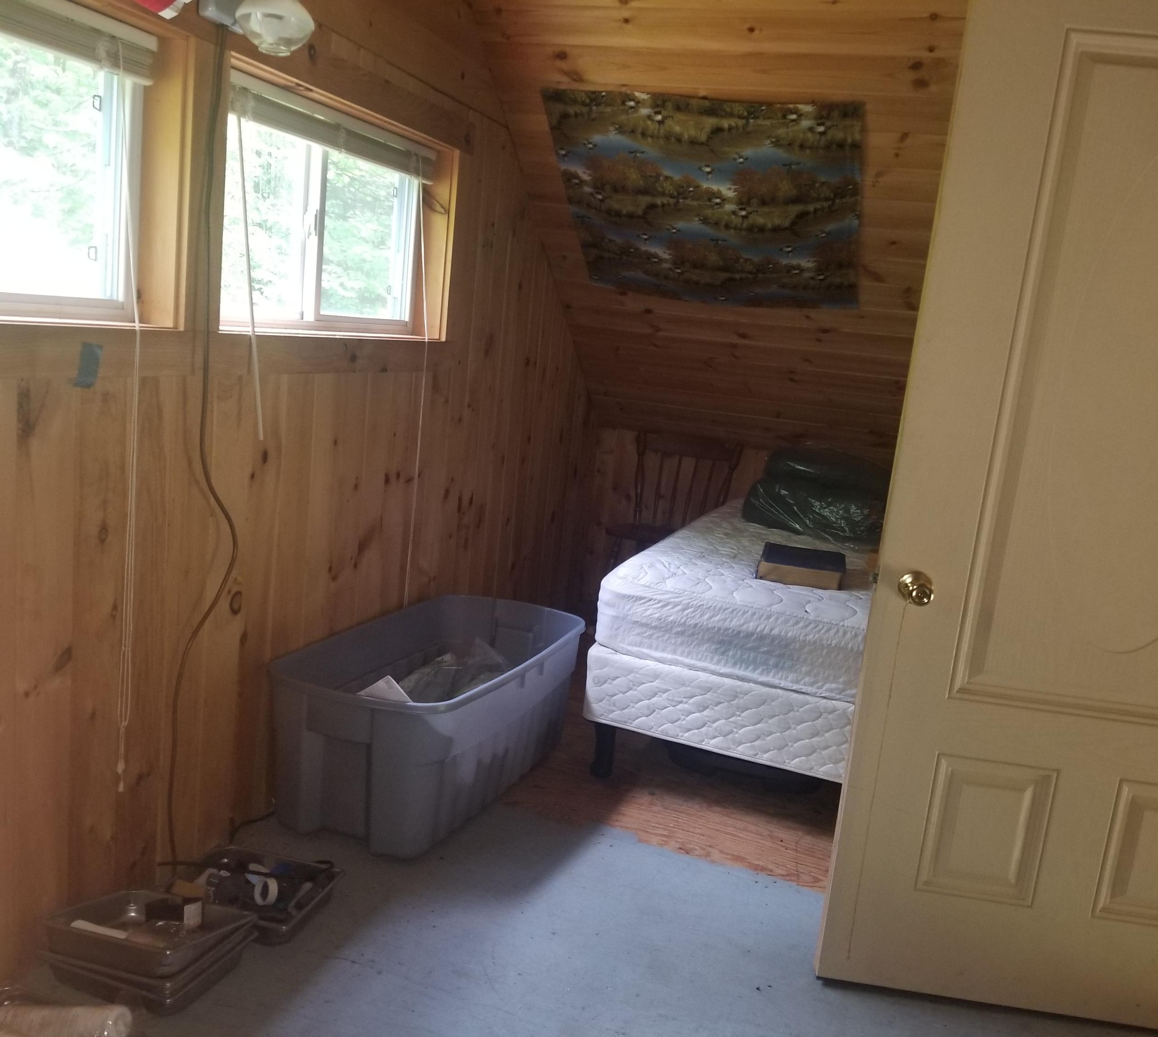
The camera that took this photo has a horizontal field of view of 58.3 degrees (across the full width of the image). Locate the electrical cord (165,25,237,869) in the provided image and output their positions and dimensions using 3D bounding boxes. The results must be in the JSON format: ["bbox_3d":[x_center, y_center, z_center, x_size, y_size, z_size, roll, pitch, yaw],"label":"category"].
[{"bbox_3d":[-0.783,-0.096,2.218,0.070,1.830,0.200,9,11,17],"label":"electrical cord"}]

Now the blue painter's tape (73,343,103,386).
[{"bbox_3d":[-0.892,-0.277,1.892,0.006,0.082,0.049,9,-1,17],"label":"blue painter's tape"}]

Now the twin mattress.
[{"bbox_3d":[0.825,0.328,3.728,0.970,0.441,1.900,10,11,20],"label":"twin mattress"}]

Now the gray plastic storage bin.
[{"bbox_3d":[-0.401,0.546,2.974,0.501,0.415,1.015,10,11,20],"label":"gray plastic storage bin"}]

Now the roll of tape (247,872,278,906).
[{"bbox_3d":[-0.694,0.818,2.284,0.060,0.060,0.024,14,13,37],"label":"roll of tape"}]

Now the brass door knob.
[{"bbox_3d":[0.654,0.140,2.005,0.064,0.064,0.062,7,11,5],"label":"brass door knob"}]

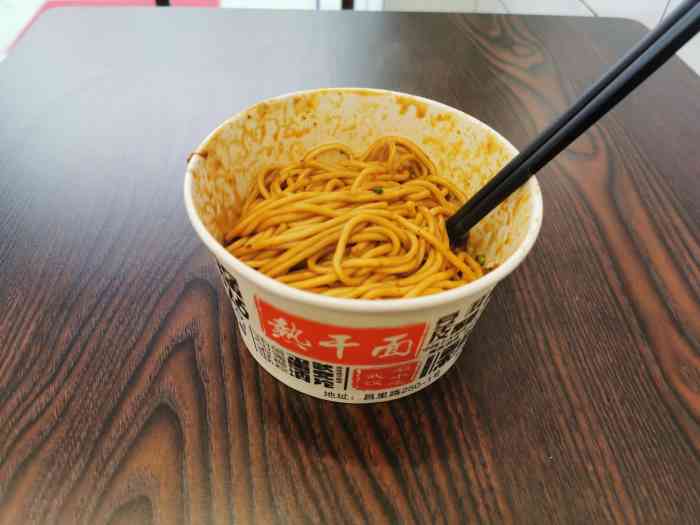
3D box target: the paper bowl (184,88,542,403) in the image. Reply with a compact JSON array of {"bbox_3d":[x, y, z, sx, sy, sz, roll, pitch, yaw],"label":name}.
[{"bbox_3d":[0.004,-0.008,0.261,0.147,0.081,0.144,2,46,-2],"label":"paper bowl"}]

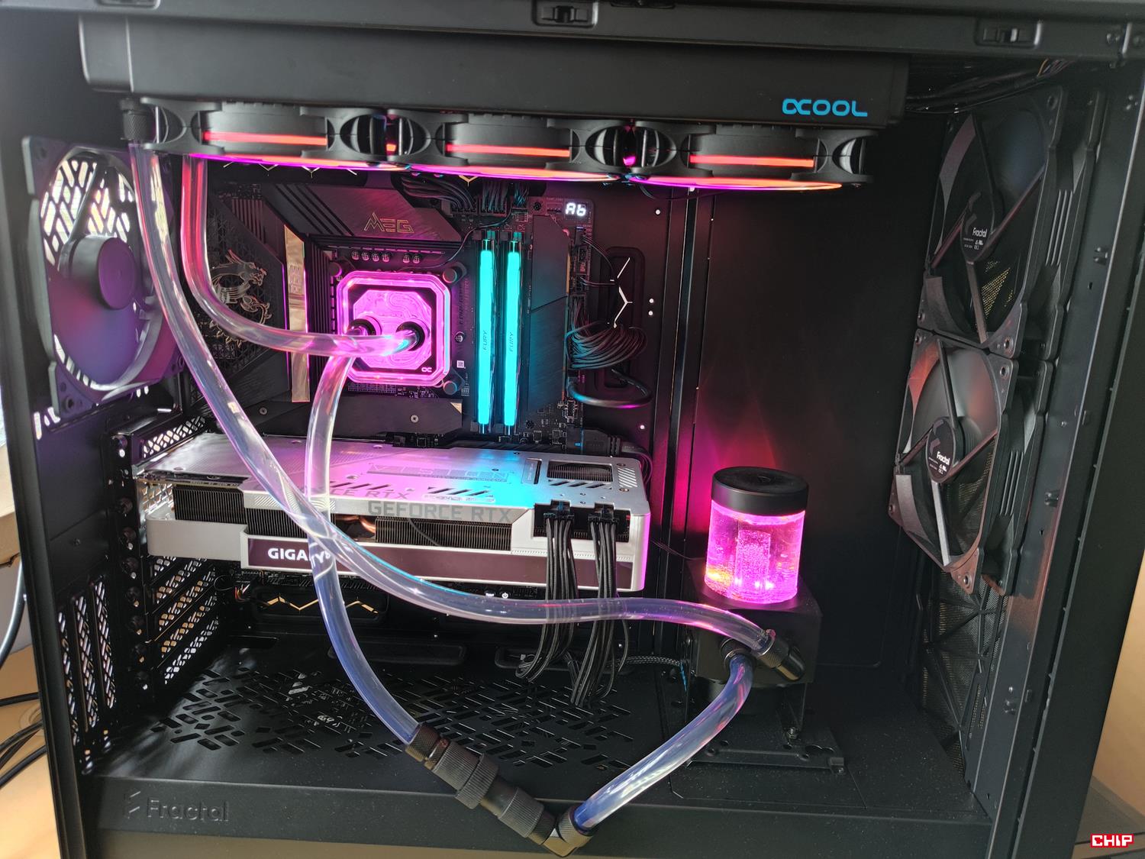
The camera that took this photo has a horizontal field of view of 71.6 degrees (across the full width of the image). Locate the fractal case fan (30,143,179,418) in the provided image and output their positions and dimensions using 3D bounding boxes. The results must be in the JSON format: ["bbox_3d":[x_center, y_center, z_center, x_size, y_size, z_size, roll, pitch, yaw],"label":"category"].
[{"bbox_3d":[-0.279,-0.091,0.470,0.025,0.140,0.140,3,14,1],"label":"fractal case fan"}]

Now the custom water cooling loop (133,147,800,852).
[{"bbox_3d":[-0.056,0.023,0.465,0.387,0.350,0.210,3,14,1],"label":"custom water cooling loop"}]

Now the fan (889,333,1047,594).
[{"bbox_3d":[0.254,0.013,0.521,0.025,0.140,0.140,3,14,1],"label":"fan"}]

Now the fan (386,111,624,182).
[{"bbox_3d":[-0.031,-0.156,0.449,0.120,0.025,0.120,3,14,1],"label":"fan"}]

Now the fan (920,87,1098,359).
[{"bbox_3d":[0.262,-0.124,0.492,0.025,0.140,0.140,3,14,1],"label":"fan"}]

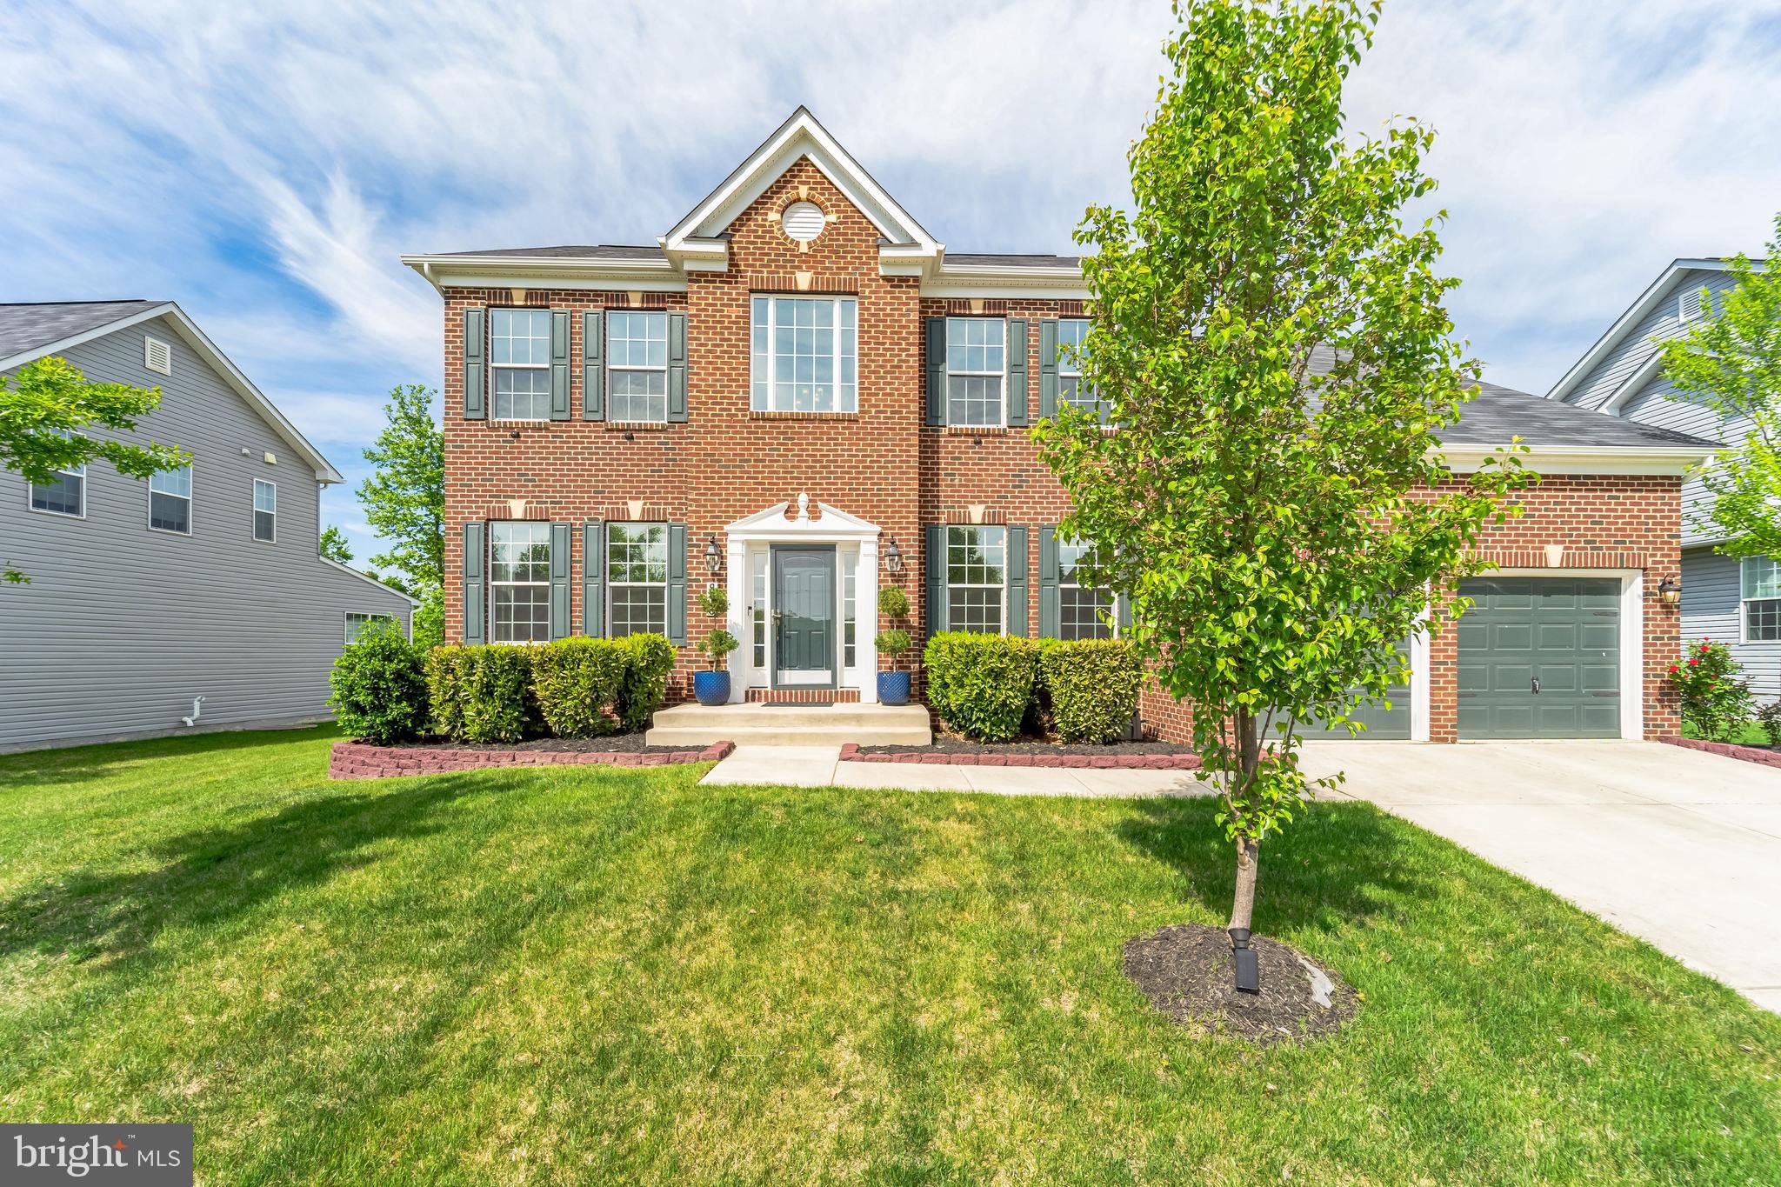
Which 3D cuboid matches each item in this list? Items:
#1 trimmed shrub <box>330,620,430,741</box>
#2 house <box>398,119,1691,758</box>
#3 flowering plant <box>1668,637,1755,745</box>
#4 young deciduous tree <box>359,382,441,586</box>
[{"bbox_3d":[-6.200,1.060,8.400,1.220,1.500,1.200,0,-2,-2],"label":"trimmed shrub"},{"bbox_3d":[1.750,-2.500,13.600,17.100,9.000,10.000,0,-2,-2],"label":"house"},{"bbox_3d":[10.300,1.220,8.750,1.060,1.310,1.000,0,-2,-2],"label":"flowering plant"},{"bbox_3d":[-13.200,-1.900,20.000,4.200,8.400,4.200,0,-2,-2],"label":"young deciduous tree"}]

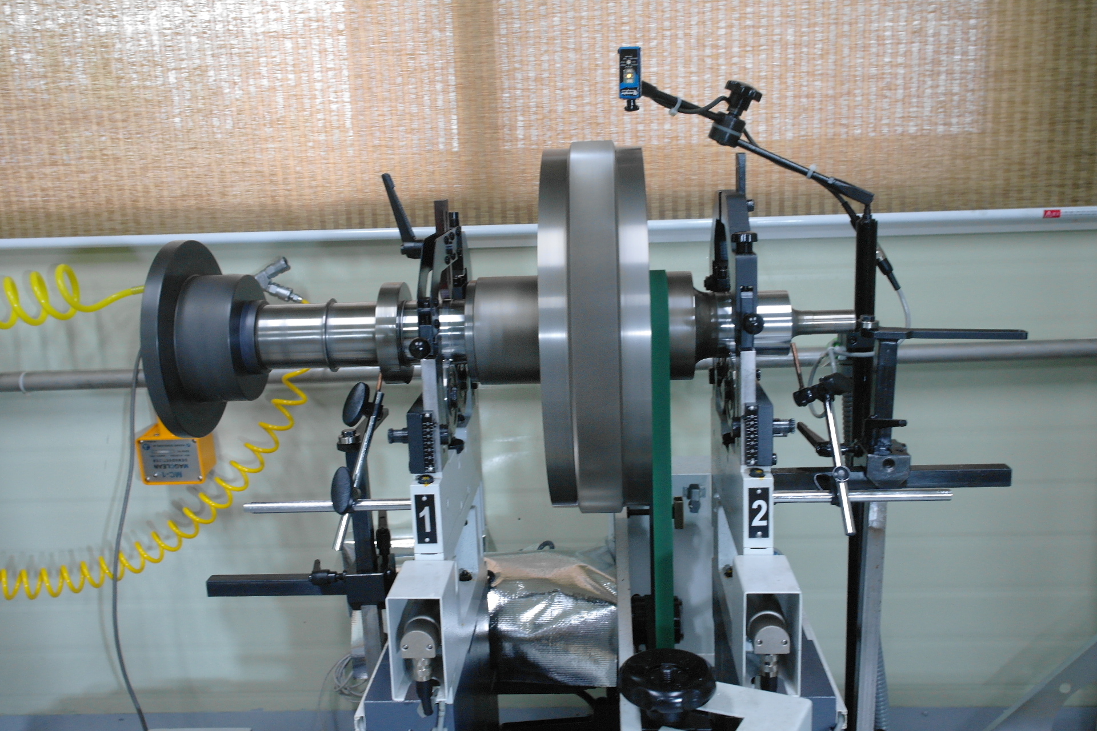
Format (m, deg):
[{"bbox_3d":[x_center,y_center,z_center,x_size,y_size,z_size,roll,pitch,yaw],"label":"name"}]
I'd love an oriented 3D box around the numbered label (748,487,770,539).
[{"bbox_3d":[0.186,0.131,0.892,0.018,0.047,0.002,-2,12,3],"label":"numbered label"}]

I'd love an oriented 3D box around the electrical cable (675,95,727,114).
[{"bbox_3d":[0.155,-0.267,1.025,0.053,0.021,0.015,-2,12,3],"label":"electrical cable"}]

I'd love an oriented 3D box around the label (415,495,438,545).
[{"bbox_3d":[-0.111,0.139,0.910,0.018,0.047,0.002,-2,12,3],"label":"label"}]

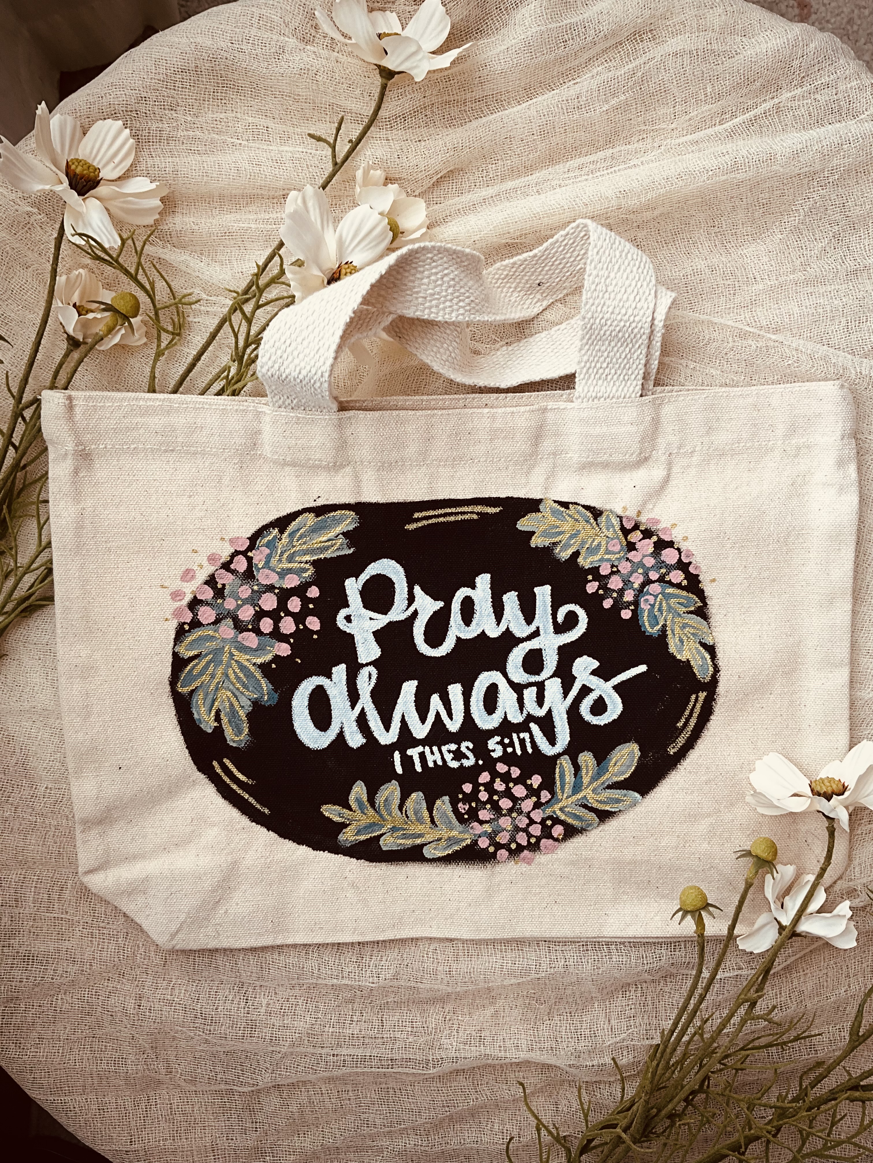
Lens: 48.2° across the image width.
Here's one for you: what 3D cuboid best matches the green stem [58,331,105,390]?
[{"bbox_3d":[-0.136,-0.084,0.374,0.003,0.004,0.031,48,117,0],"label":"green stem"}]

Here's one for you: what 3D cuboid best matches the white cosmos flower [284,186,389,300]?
[{"bbox_3d":[-0.036,-0.122,0.365,0.052,0.031,0.052,21,56,-21],"label":"white cosmos flower"}]

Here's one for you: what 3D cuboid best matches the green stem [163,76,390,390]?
[{"bbox_3d":[-0.061,-0.136,0.380,0.021,0.015,0.148,34,92,0],"label":"green stem"}]

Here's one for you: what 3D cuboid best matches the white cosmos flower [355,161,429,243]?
[{"bbox_3d":[-0.017,-0.145,0.378,0.035,0.022,0.035,21,56,-15],"label":"white cosmos flower"}]

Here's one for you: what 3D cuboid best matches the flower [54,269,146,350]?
[{"bbox_3d":[-0.129,-0.104,0.374,0.036,0.033,0.023,25,132,0],"label":"flower"}]

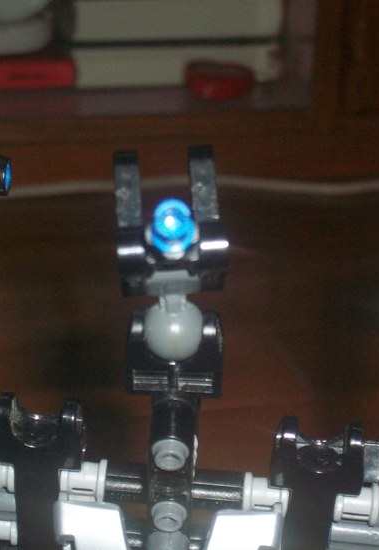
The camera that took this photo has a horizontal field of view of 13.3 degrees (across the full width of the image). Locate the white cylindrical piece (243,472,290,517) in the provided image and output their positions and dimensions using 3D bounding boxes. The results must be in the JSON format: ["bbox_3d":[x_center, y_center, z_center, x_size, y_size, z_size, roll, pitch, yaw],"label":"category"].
[{"bbox_3d":[0.013,0.039,0.288,0.008,0.007,0.007,5,0,0],"label":"white cylindrical piece"}]

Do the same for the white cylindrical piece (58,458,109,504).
[{"bbox_3d":[-0.018,0.036,0.288,0.008,0.007,0.007,5,0,0],"label":"white cylindrical piece"}]

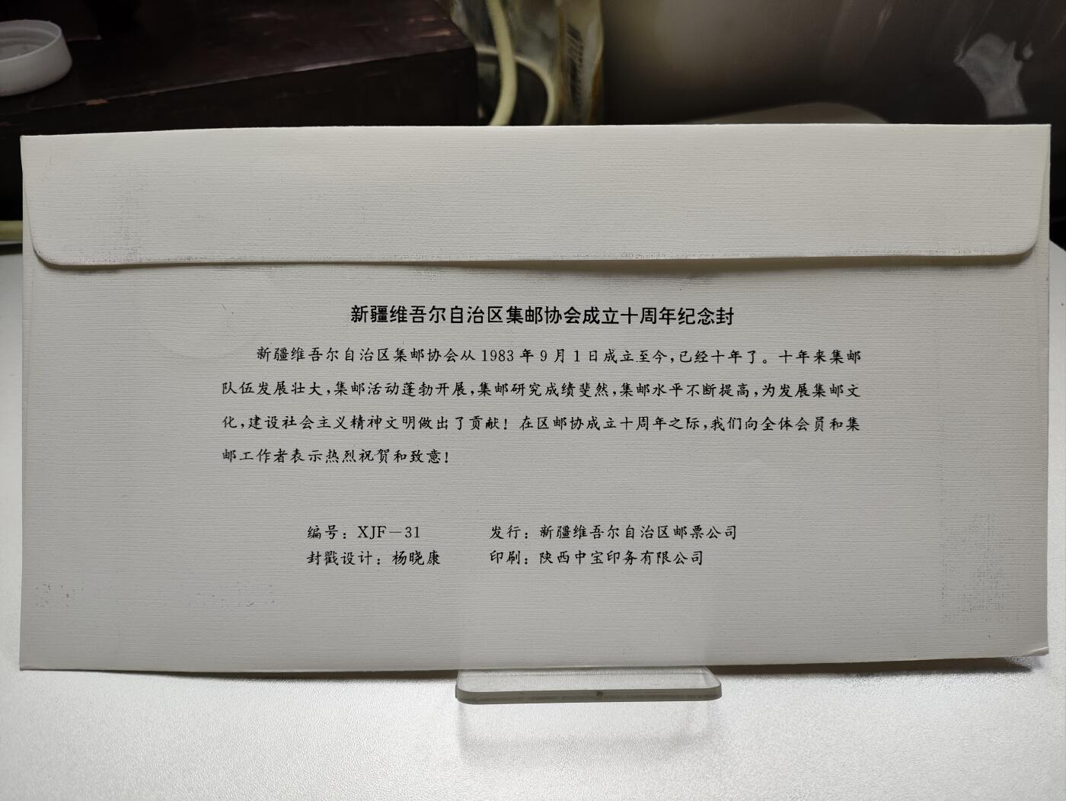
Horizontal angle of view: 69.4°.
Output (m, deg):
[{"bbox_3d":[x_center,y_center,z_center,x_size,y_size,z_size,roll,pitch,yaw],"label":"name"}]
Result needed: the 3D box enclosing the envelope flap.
[{"bbox_3d":[0.000,-0.044,0.167,0.224,0.029,0.004,0,-1,0],"label":"envelope flap"}]

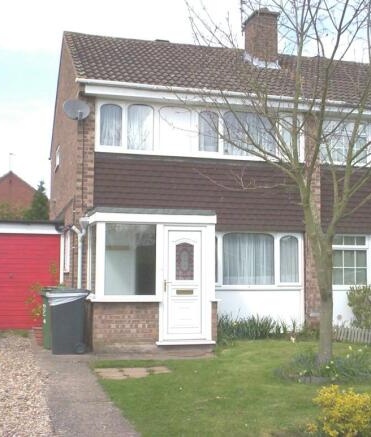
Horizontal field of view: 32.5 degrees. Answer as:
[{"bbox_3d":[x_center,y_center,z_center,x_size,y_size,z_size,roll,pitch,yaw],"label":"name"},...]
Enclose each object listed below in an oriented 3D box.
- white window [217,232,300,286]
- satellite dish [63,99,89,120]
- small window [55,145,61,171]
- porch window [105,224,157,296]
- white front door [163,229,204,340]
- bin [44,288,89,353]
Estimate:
[{"bbox_3d":[1.368,0.830,12.834,2.100,1.111,0.100,2,-5,-16],"label":"white window"},{"bbox_3d":[-1.959,-1.959,11.450,0.470,0.400,0.300,2,-5,-21],"label":"satellite dish"},{"bbox_3d":[-3.140,-1.493,15.750,0.100,0.550,1.000,2,-5,-16],"label":"small window"},{"bbox_3d":[-0.951,0.705,10.914,0.944,1.251,0.100,2,-5,-16],"label":"porch window"},{"bbox_3d":[-0.032,1.142,11.146,0.788,1.984,0.100,2,-5,-16],"label":"white front door"},{"bbox_3d":[-1.986,1.714,10.737,0.710,1.080,0.580,2,-5,-16],"label":"bin"}]

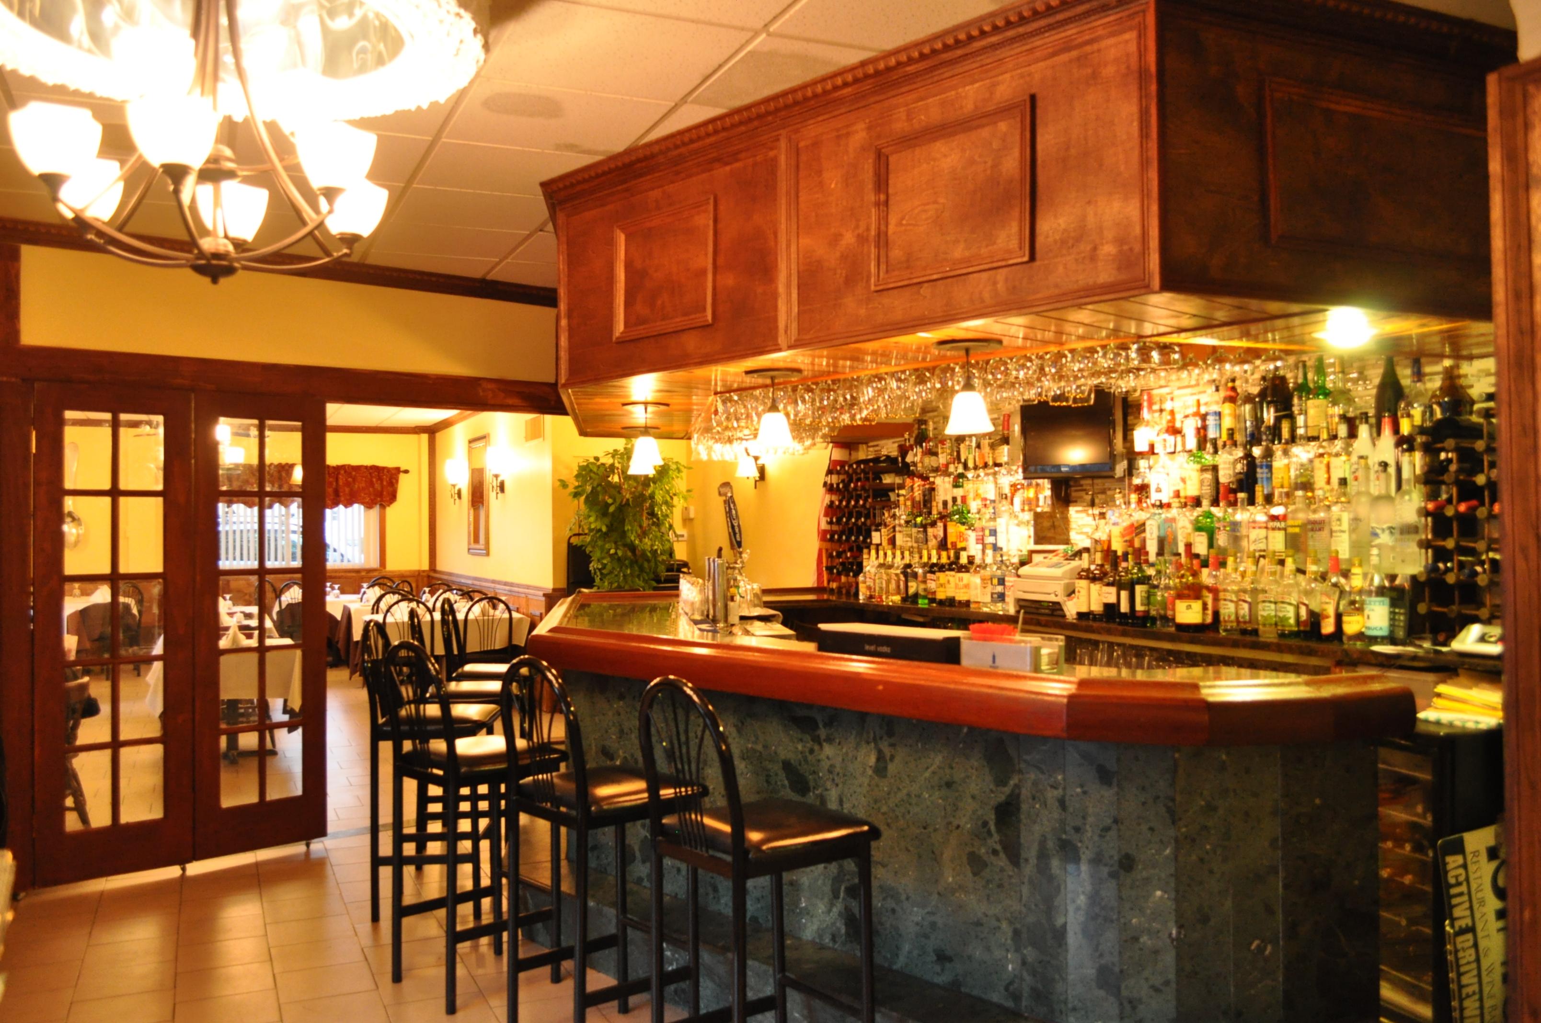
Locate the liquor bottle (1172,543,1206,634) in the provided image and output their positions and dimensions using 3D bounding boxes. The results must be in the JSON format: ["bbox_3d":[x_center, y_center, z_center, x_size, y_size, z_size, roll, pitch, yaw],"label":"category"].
[{"bbox_3d":[1.571,0.277,4.816,0.108,0.351,0.090,-1,-1,25],"label":"liquor bottle"}]

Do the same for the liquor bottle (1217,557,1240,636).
[{"bbox_3d":[1.695,0.302,4.720,0.086,0.313,0.086,0,-1,-38],"label":"liquor bottle"}]

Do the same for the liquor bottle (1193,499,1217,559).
[{"bbox_3d":[1.680,0.078,4.962,0.085,0.258,0.085,-1,-1,40],"label":"liquor bottle"}]

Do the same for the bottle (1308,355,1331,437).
[{"bbox_3d":[2.012,-0.418,4.705,0.085,0.299,0.085,-1,-1,25],"label":"bottle"}]

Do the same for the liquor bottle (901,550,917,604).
[{"bbox_3d":[0.713,0.324,6.601,0.080,0.300,0.080,-1,-1,0],"label":"liquor bottle"}]

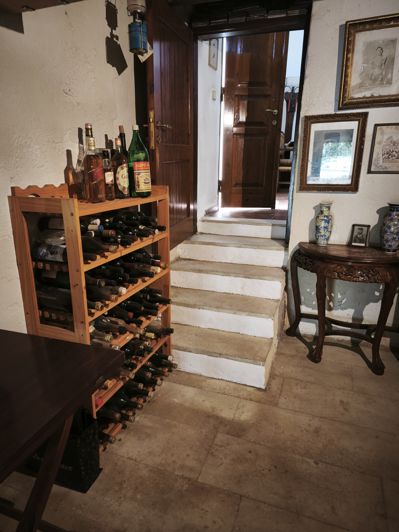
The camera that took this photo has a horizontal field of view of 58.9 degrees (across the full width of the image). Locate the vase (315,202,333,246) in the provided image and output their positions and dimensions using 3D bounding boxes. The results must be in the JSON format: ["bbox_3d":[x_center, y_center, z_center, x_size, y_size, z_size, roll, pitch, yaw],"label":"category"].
[{"bbox_3d":[0.790,-0.259,2.233,0.101,0.270,0.101,6,17,19],"label":"vase"}]

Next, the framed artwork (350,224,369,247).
[{"bbox_3d":[1.003,-0.186,2.201,0.093,0.136,0.030,6,7,19],"label":"framed artwork"}]

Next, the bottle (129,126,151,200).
[{"bbox_3d":[-0.317,-0.543,1.846,0.113,0.358,0.113,-6,17,-21],"label":"bottle"}]

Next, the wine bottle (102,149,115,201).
[{"bbox_3d":[-0.424,-0.437,1.696,0.052,0.236,0.052,-4,16,-13],"label":"wine bottle"}]

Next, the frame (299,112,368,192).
[{"bbox_3d":[0.818,-0.689,2.181,0.358,0.457,0.030,6,17,19],"label":"frame"}]

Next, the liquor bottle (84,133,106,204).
[{"bbox_3d":[-0.469,-0.445,1.546,0.087,0.331,0.087,-11,19,-35],"label":"liquor bottle"}]

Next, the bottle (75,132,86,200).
[{"bbox_3d":[-0.533,-0.461,1.629,0.069,0.317,0.069,-5,17,-17],"label":"bottle"}]

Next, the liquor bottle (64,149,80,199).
[{"bbox_3d":[-0.568,-0.395,1.567,0.058,0.223,0.058,-5,17,-19],"label":"liquor bottle"}]

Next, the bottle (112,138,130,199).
[{"bbox_3d":[-0.389,-0.483,1.764,0.080,0.288,0.080,-3,16,-12],"label":"bottle"}]

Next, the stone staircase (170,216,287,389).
[{"bbox_3d":[0.189,0.104,2.763,0.952,0.672,1.636,6,17,19],"label":"stone staircase"}]

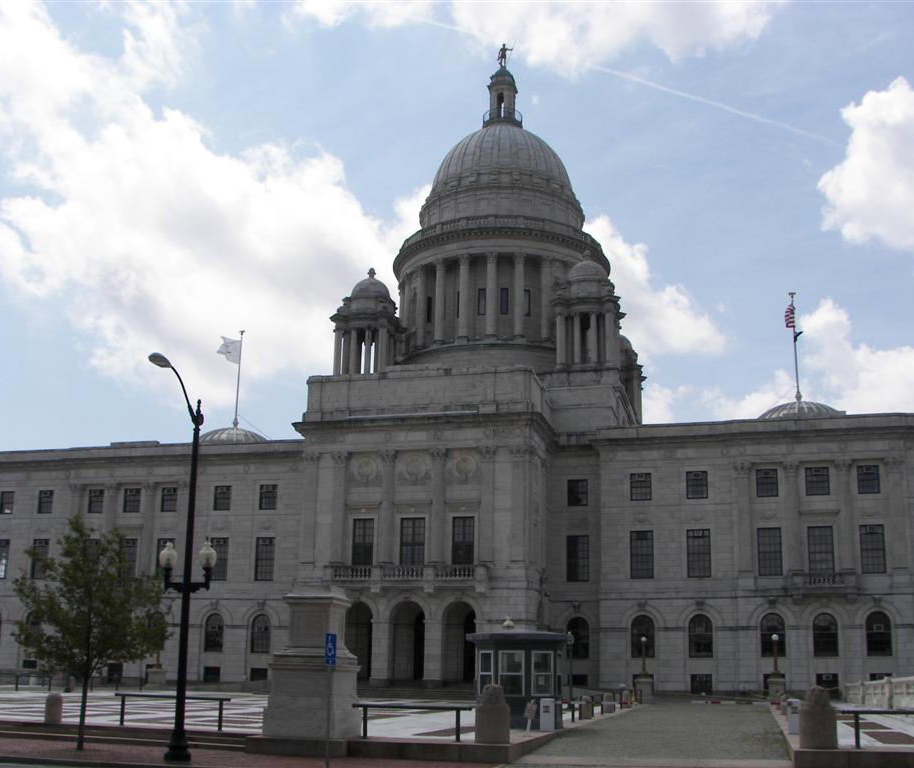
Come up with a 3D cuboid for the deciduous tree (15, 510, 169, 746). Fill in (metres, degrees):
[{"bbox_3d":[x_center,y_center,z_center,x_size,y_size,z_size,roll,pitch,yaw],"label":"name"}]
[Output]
[{"bbox_3d":[-9.292,6.301,27.000,3.800,5.800,3.800,-3,-15,15],"label":"deciduous tree"}]

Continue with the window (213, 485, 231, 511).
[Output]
[{"bbox_3d":[-21.215,10.358,96.338,1.656,2.237,0.350,-3,-15,14],"label":"window"}]

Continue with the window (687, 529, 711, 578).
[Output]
[{"bbox_3d":[20.205,14.122,88.726,1.950,4.140,0.300,-3,-15,15],"label":"window"}]

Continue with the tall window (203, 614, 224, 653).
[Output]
[{"bbox_3d":[-21.839,22.403,96.008,1.844,3.410,0.403,-3,-16,15],"label":"tall window"}]

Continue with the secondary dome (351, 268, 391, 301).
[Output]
[{"bbox_3d":[-8.887,-10.251,109.158,4.192,3.391,4.192,1,-15,0],"label":"secondary dome"}]

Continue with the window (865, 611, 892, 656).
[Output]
[{"bbox_3d":[31.519,18.666,79.574,1.792,3.372,0.350,-3,-15,14],"label":"window"}]

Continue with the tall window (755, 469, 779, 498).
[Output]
[{"bbox_3d":[25.252,8.082,86.809,1.692,2.300,0.403,-3,-16,15],"label":"tall window"}]

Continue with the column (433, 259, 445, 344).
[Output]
[{"bbox_3d":[-1.811,-8.611,111.153,1.250,9.450,1.250,1,-14,0],"label":"column"}]

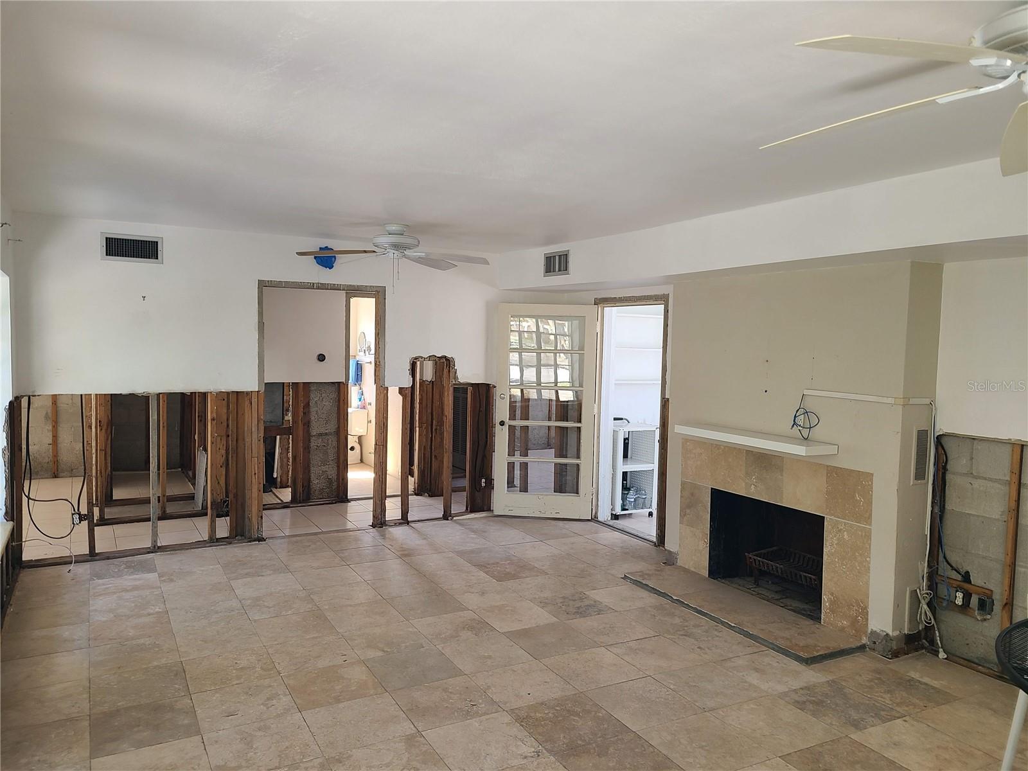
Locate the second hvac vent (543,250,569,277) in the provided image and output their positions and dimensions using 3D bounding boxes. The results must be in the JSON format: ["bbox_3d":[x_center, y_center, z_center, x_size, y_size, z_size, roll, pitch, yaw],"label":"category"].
[{"bbox_3d":[0.345,-1.008,6.403,0.030,0.202,0.414,-1,4,-28],"label":"second hvac vent"}]

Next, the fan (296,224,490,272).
[{"bbox_3d":[-0.826,-1.006,5.457,1.323,0.273,1.323,-1,4,-28],"label":"fan"}]

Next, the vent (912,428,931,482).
[{"bbox_3d":[2.244,0.386,4.236,0.129,0.313,0.020,-1,4,-28],"label":"vent"}]

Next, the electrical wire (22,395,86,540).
[{"bbox_3d":[-3.344,0.593,5.619,0.394,1.045,0.086,-1,4,-28],"label":"electrical wire"}]

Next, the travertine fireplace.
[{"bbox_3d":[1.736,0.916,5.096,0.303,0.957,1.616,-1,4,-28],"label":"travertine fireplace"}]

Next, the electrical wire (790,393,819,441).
[{"bbox_3d":[1.757,0.192,4.693,0.071,0.288,0.197,-1,4,-28],"label":"electrical wire"}]

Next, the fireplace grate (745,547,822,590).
[{"bbox_3d":[1.931,1.288,5.257,0.384,0.207,0.636,-1,4,-28],"label":"fireplace grate"}]

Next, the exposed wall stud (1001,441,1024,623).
[{"bbox_3d":[2.529,0.850,3.927,0.030,1.131,0.042,-1,4,-28],"label":"exposed wall stud"}]

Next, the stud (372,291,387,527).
[{"bbox_3d":[-1.178,0.210,6.803,0.086,2.060,0.096,-1,4,-28],"label":"stud"}]

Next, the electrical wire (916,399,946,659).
[{"bbox_3d":[2.276,0.772,4.210,0.106,1.374,0.111,-1,4,-28],"label":"electrical wire"}]

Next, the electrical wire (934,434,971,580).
[{"bbox_3d":[2.372,0.665,4.168,0.061,0.742,0.212,-1,4,-28],"label":"electrical wire"}]

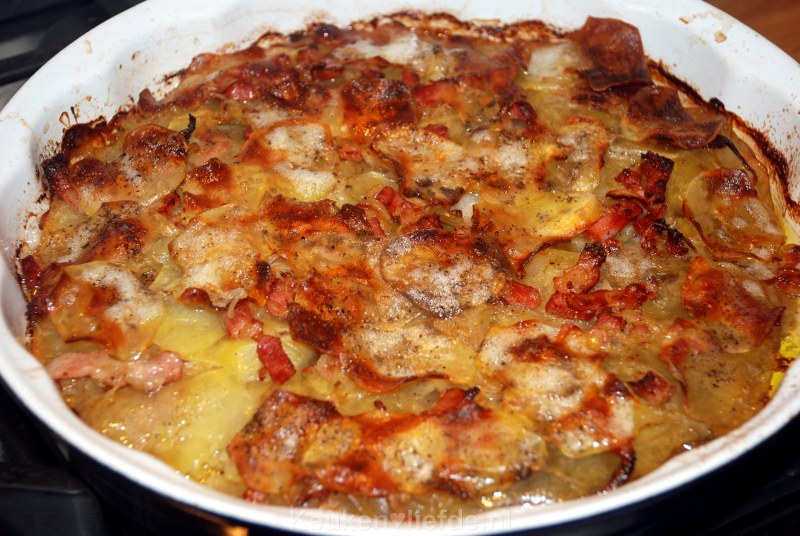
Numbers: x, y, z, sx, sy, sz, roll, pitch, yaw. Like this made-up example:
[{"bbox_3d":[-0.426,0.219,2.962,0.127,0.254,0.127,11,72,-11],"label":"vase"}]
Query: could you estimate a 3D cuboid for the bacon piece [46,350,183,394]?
[{"bbox_3d":[-0.088,0.032,0.637,0.043,0.009,0.012,0,41,1],"label":"bacon piece"}]

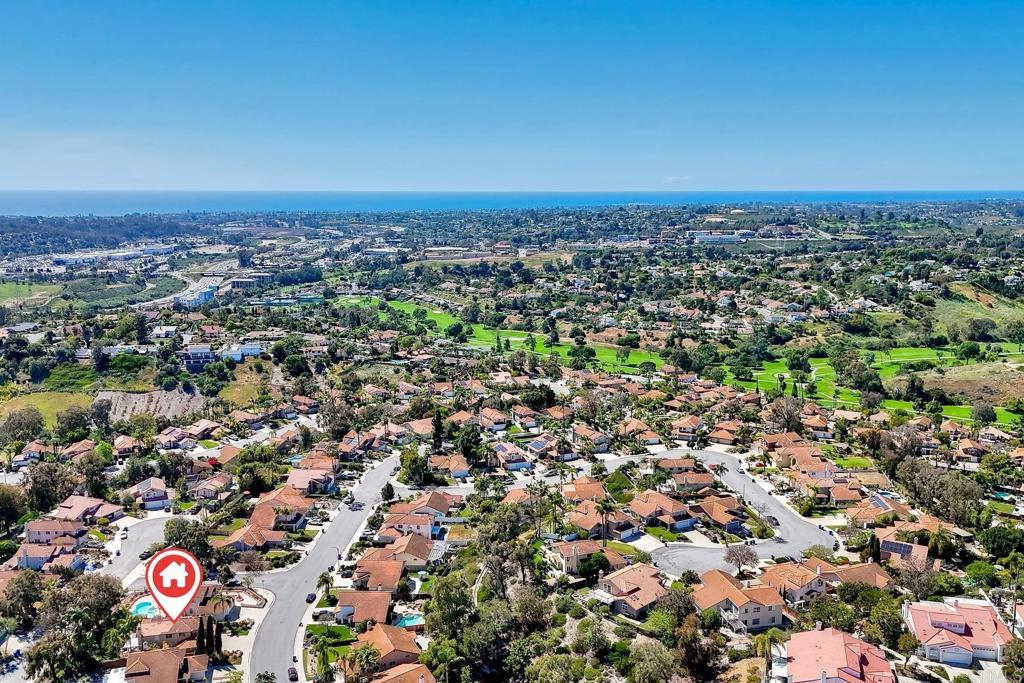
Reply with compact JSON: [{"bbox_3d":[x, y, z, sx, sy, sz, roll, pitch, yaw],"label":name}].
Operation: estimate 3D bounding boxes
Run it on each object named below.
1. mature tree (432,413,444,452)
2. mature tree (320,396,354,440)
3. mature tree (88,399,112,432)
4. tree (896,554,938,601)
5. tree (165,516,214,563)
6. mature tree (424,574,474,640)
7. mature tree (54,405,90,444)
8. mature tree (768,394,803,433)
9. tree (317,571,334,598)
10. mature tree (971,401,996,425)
[{"bbox_3d":[-26.390,32.550,265.600,4.100,14.660,3.890,0,12,0],"label":"mature tree"},{"bbox_3d":[-66.470,29.150,282.120,12.610,16.500,11.980,0,12,0],"label":"mature tree"},{"bbox_3d":[-155.650,28.130,280.170,7.910,13.310,7.520,0,12,0],"label":"mature tree"},{"bbox_3d":[86.350,50.510,157.810,7.850,10.010,7.450,0,12,0],"label":"tree"},{"bbox_3d":[-106.520,65.200,243.530,15.010,14.760,12.010,-6,13,-25],"label":"tree"},{"bbox_3d":[-17.160,73.040,203.090,13.040,17.940,11.090,-1,12,-5],"label":"mature tree"},{"bbox_3d":[-159.760,29.970,269.110,10.920,14.260,10.370,0,12,0],"label":"mature tree"},{"bbox_3d":[127.290,33.510,344.220,14.560,17.610,13.100,5,13,21],"label":"mature tree"},{"bbox_3d":[-55.840,72.750,221.430,5.390,9.010,5.120,-3,12,-15],"label":"tree"},{"bbox_3d":[211.780,31.800,332.380,9.470,10.580,9.000,0,12,0],"label":"mature tree"}]

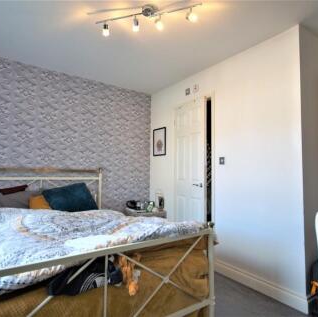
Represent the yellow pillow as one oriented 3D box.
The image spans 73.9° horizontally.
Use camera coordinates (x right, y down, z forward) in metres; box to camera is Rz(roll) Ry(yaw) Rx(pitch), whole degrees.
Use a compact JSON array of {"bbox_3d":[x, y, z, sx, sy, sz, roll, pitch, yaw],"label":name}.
[{"bbox_3d":[-1.127,0.541,2.235,0.420,0.360,0.140,2,-38,-37],"label":"yellow pillow"}]

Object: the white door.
[{"bbox_3d":[0.393,0.283,2.687,0.050,1.990,0.650,1,-3,-28],"label":"white door"}]

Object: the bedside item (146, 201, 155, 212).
[{"bbox_3d":[-0.121,0.687,3.013,0.120,0.155,0.070,2,-3,-37],"label":"bedside item"}]

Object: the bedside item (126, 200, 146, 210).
[{"bbox_3d":[-0.335,0.670,3.015,0.220,0.125,0.170,2,-3,-37],"label":"bedside item"}]

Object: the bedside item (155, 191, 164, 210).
[{"bbox_3d":[0.012,0.614,3.092,0.100,0.275,0.090,2,-3,-37],"label":"bedside item"}]

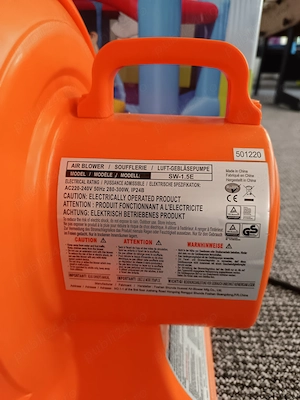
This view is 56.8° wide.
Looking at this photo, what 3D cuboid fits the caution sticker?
[{"bbox_3d":[0.007,0.022,0.191,0.140,0.098,0.012,2,8,4],"label":"caution sticker"}]

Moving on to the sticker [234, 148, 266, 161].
[{"bbox_3d":[0.067,-0.031,0.187,0.021,0.001,0.010,2,67,4],"label":"sticker"}]

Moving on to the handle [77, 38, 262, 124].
[{"bbox_3d":[0.015,-0.097,0.226,0.149,0.059,0.028,2,26,4],"label":"handle"}]

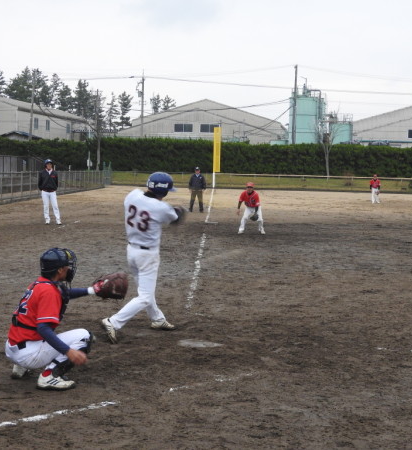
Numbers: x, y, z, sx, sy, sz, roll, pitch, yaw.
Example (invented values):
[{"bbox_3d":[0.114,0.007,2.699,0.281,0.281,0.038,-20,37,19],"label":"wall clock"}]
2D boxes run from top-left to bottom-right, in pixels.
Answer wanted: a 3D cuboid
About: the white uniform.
[{"bbox_3d":[-0.627,0.367,10.050,0.540,1.420,0.820,4,4,30],"label":"white uniform"}]

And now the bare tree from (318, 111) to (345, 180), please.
[{"bbox_3d":[13.112,-8.392,100.000,2.700,7.300,2.700,1,3,0],"label":"bare tree"}]

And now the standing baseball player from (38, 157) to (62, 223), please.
[{"bbox_3d":[-4.111,-0.867,25.200,0.580,1.740,0.380,1,3,-12],"label":"standing baseball player"}]

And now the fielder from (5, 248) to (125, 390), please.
[{"bbox_3d":[-1.170,0.749,7.800,0.980,1.070,0.680,-1,4,-37],"label":"fielder"}]

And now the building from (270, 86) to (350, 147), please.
[{"bbox_3d":[12.591,-10.943,115.387,9.500,11.559,7.500,1,4,0],"label":"building"}]

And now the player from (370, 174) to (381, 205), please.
[{"bbox_3d":[9.779,-2.048,55.000,0.580,1.690,0.400,2,3,12],"label":"player"}]

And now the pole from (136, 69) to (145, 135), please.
[{"bbox_3d":[-8.202,-12.501,118.445,0.800,13.280,0.600,1,4,0],"label":"pole"}]

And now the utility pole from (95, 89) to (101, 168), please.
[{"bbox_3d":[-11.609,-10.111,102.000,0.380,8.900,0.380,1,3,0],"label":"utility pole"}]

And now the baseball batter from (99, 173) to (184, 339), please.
[{"bbox_3d":[-0.618,0.336,10.070,0.600,1.720,1.000,4,4,30],"label":"baseball batter"}]

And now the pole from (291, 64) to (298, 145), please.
[{"bbox_3d":[10.351,-12.512,112.000,0.360,12.600,0.360,1,3,0],"label":"pole"}]

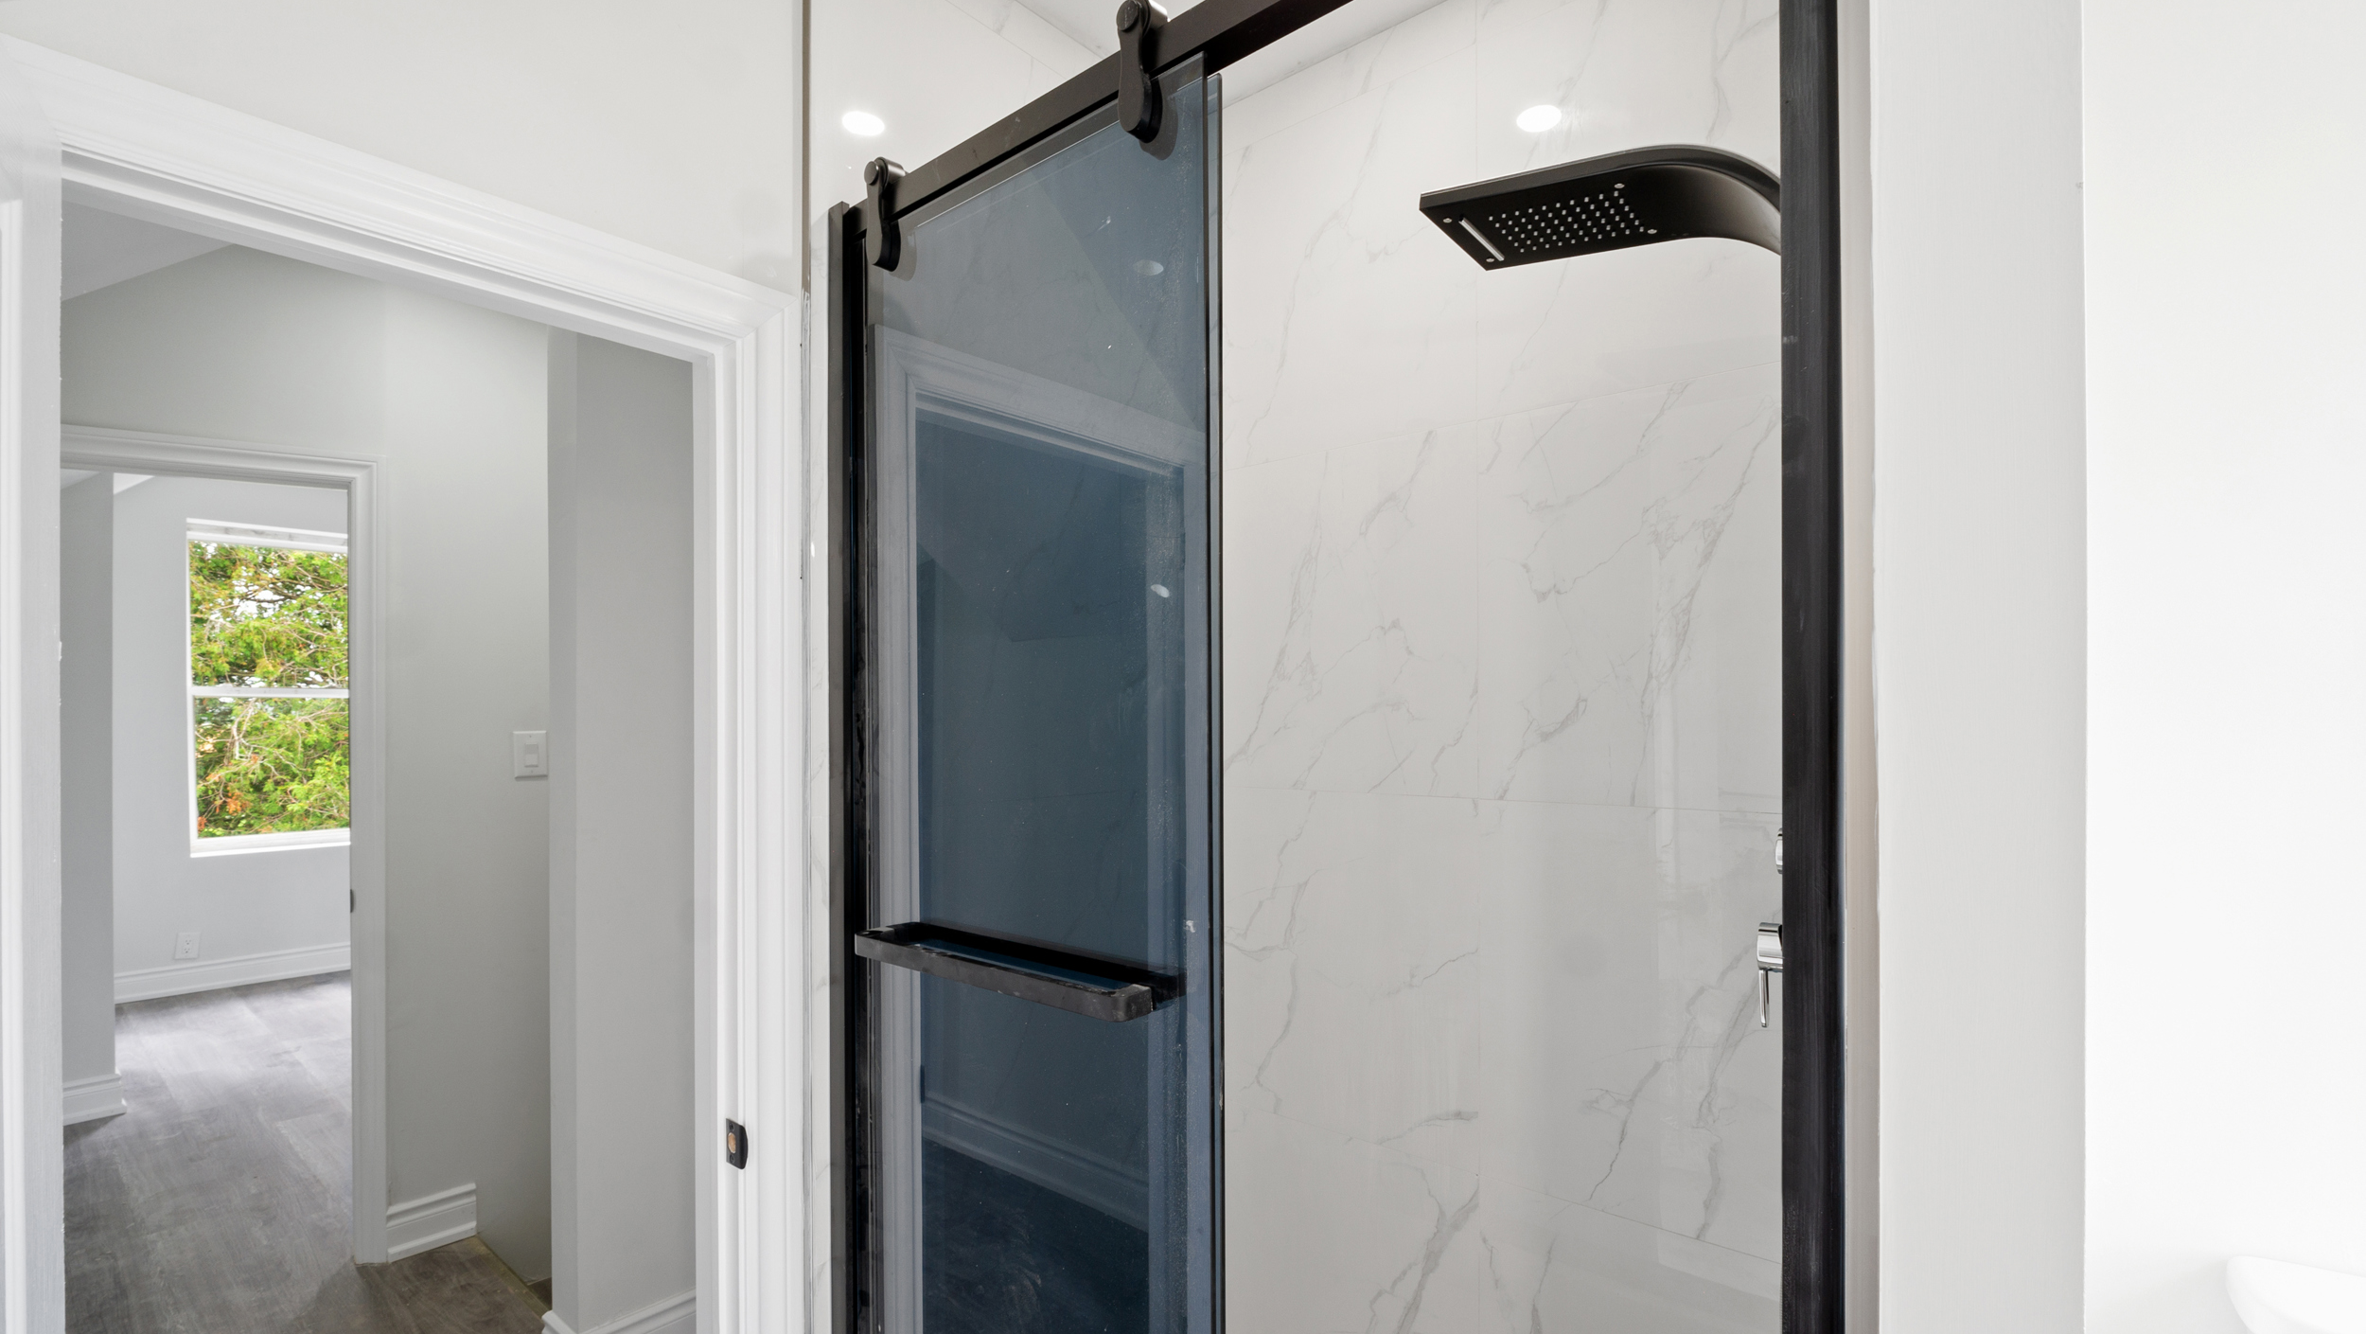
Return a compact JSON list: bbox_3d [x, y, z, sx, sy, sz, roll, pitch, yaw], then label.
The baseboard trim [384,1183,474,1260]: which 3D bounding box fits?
[{"bbox_3d":[-1.978,1.460,2.594,0.022,0.136,0.185,-2,-2,42],"label":"baseboard trim"}]

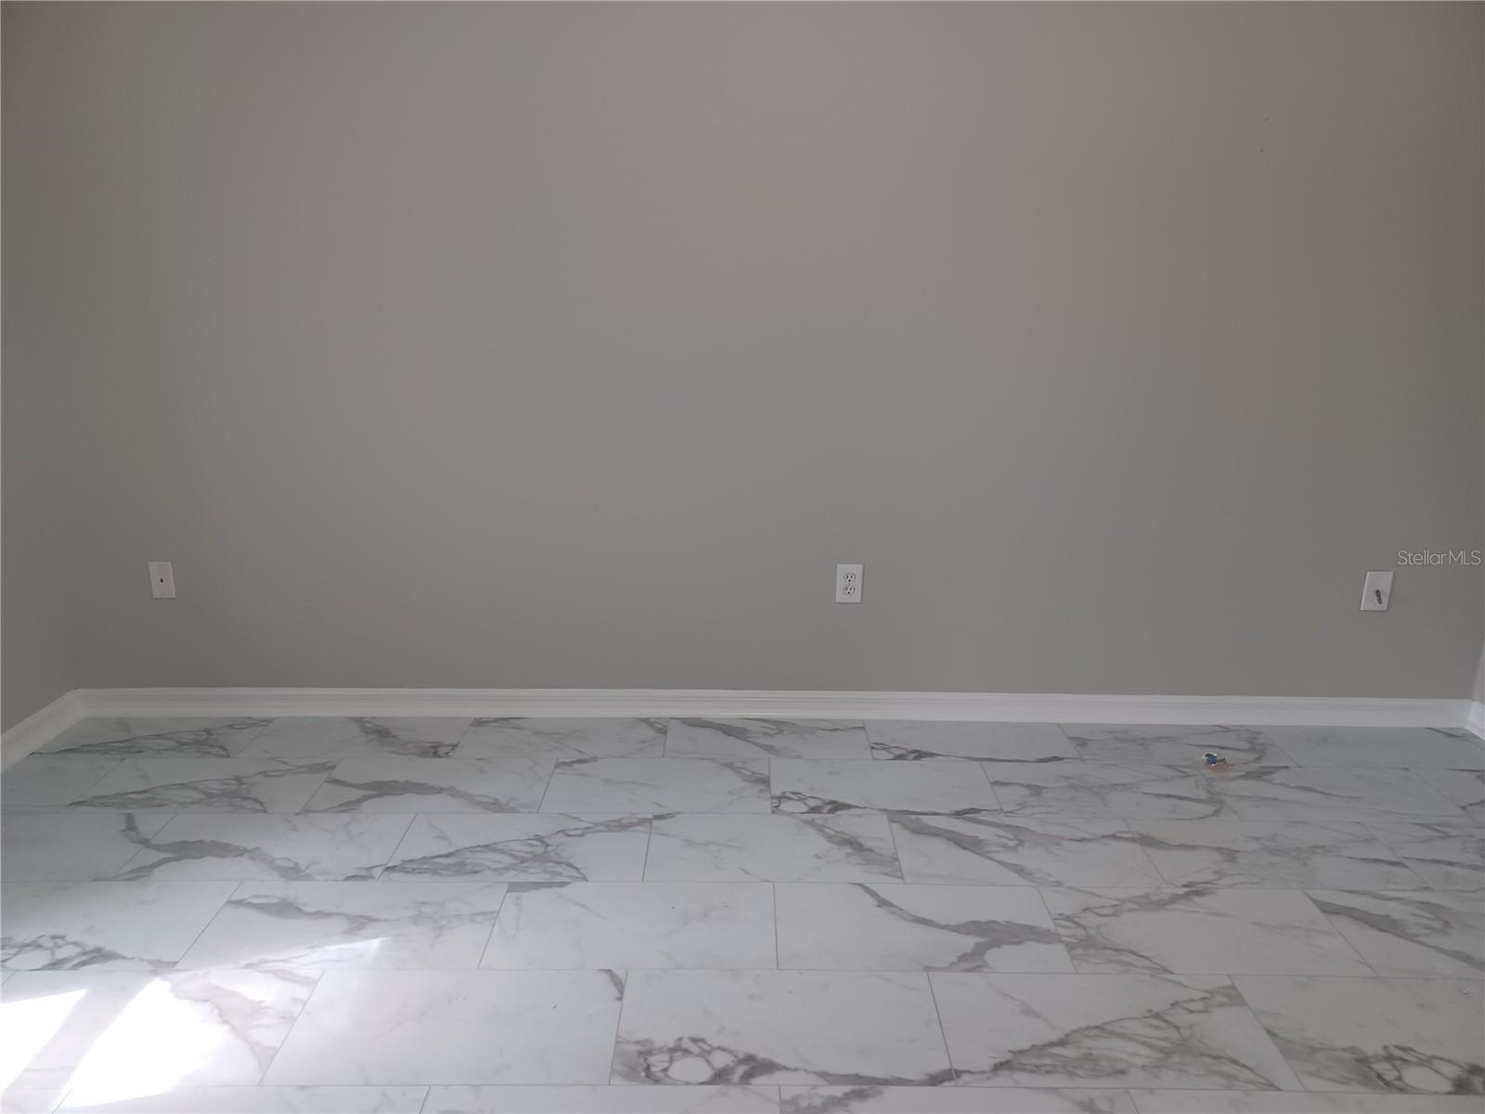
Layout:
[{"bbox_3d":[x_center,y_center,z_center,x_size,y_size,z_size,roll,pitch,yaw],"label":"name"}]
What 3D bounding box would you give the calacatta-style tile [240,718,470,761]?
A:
[{"bbox_3d":[-1.127,0.529,3.148,0.601,0.010,0.276,0,17,0],"label":"calacatta-style tile"}]

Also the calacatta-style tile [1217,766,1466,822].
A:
[{"bbox_3d":[1.581,0.635,2.882,0.601,0.010,0.300,0,17,0],"label":"calacatta-style tile"}]

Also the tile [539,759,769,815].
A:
[{"bbox_3d":[-0.225,0.626,2.927,0.610,0.010,0.305,0,16,0],"label":"tile"}]

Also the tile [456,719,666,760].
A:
[{"bbox_3d":[-0.530,0.541,3.209,0.610,0.010,0.297,0,16,0],"label":"tile"}]

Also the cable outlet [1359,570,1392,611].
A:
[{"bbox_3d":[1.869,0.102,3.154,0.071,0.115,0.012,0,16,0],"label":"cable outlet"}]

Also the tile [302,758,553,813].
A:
[{"bbox_3d":[-0.818,0.612,2.847,0.595,0.010,0.302,0,16,0],"label":"tile"}]

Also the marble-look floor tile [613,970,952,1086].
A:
[{"bbox_3d":[0.072,0.891,2.034,0.610,0.010,0.305,0,16,0],"label":"marble-look floor tile"}]

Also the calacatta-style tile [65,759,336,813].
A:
[{"bbox_3d":[-1.429,0.610,2.870,0.601,0.010,0.300,0,17,0],"label":"calacatta-style tile"}]

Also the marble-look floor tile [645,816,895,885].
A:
[{"bbox_3d":[0.073,0.709,2.588,0.601,0.010,0.300,0,17,0],"label":"marble-look floor tile"}]

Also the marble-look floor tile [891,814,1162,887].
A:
[{"bbox_3d":[0.675,0.714,2.590,0.601,0.010,0.300,0,17,0],"label":"marble-look floor tile"}]

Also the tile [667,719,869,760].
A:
[{"bbox_3d":[0.077,0.539,3.153,0.601,0.010,0.276,0,17,0],"label":"tile"}]

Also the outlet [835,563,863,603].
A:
[{"bbox_3d":[0.322,0.080,3.215,0.071,0.115,0.007,0,16,0],"label":"outlet"}]

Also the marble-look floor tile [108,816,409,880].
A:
[{"bbox_3d":[-1.145,0.709,2.617,0.610,0.010,0.305,0,16,0],"label":"marble-look floor tile"}]

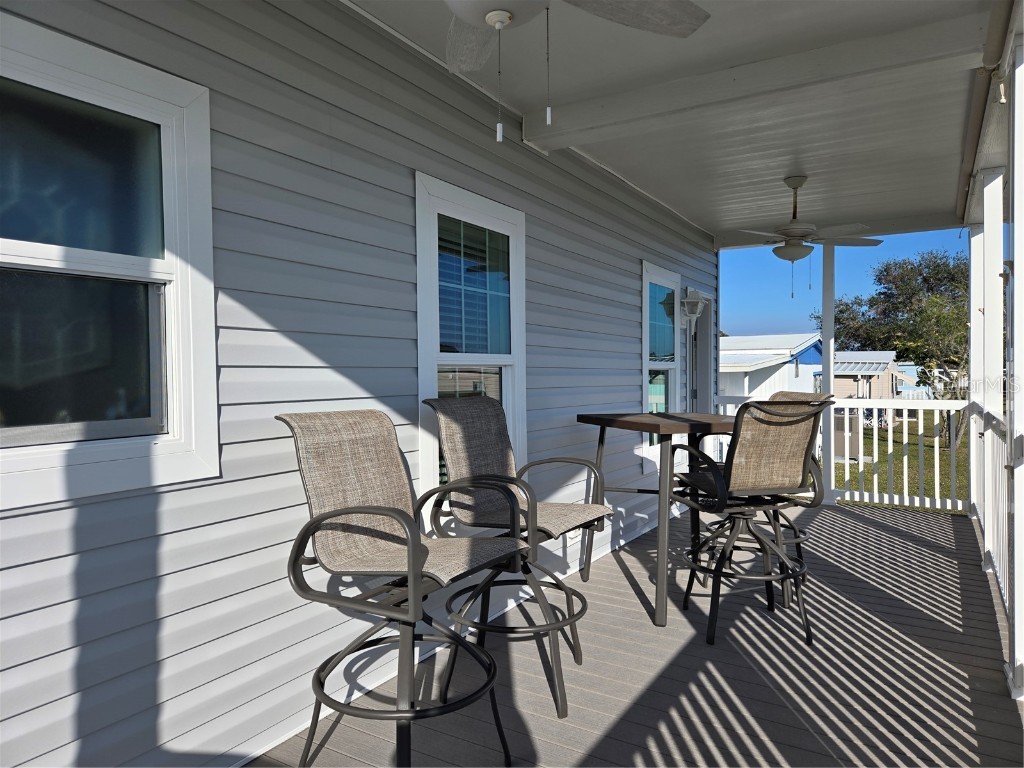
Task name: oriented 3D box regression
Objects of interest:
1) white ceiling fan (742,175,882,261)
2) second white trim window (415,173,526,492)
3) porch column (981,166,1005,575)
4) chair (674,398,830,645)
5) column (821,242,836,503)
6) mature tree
[{"bbox_3d":[2.092,-1.206,4.991,1.300,0.630,1.300,0,1,31],"label":"white ceiling fan"},{"bbox_3d":[-0.185,-0.099,3.577,0.090,1.781,0.996,0,1,31],"label":"second white trim window"},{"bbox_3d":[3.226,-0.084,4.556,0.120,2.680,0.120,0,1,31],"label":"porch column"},{"bbox_3d":[1.232,0.685,3.582,0.610,1.205,0.660,-1,1,-16],"label":"chair"},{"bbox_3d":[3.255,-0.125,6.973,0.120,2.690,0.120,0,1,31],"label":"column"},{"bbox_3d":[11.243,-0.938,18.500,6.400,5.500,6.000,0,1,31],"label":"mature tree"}]

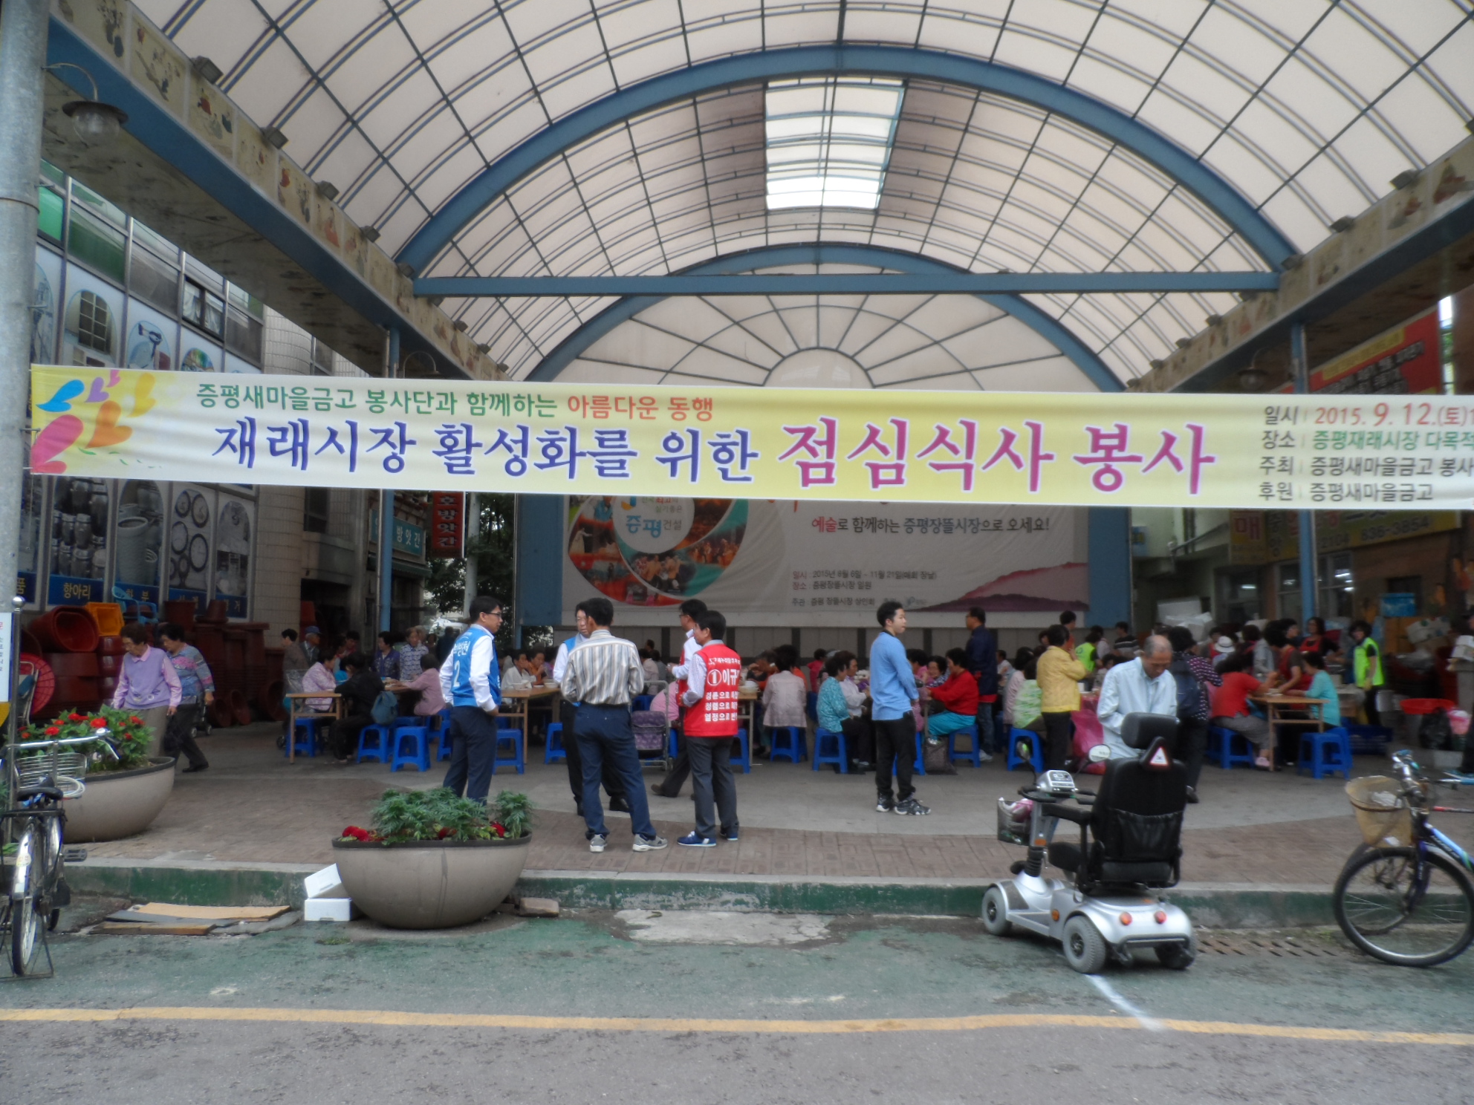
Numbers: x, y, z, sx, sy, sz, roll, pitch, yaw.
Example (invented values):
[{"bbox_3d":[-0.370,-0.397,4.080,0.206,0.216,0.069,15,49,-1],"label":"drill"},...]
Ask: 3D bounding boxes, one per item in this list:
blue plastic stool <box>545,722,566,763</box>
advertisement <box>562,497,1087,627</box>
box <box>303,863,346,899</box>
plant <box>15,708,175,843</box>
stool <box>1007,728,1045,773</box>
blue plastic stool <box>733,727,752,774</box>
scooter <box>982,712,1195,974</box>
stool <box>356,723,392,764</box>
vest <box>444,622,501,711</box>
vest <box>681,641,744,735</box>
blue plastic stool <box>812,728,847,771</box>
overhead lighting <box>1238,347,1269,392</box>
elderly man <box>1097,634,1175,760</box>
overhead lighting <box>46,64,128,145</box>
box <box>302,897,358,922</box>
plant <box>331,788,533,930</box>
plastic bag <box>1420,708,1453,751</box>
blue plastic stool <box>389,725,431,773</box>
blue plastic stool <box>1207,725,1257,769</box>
[{"bbox_3d":[-1.894,2.046,11.118,0.350,0.455,0.350,1,-5,-6],"label":"blue plastic stool"},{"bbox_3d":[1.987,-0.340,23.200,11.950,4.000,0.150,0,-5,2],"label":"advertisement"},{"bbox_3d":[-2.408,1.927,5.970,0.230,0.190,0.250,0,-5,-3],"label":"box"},{"bbox_3d":[-4.479,1.567,7.320,0.550,0.920,1.120,0,-5,-3],"label":"plant"},{"bbox_3d":[2.948,1.992,10.438,0.350,0.455,0.350,-1,-5,18],"label":"stool"},{"bbox_3d":[-0.051,1.974,10.298,0.350,0.455,0.350,0,-5,3],"label":"blue plastic stool"},{"bbox_3d":[1.847,1.480,5.494,0.600,1.250,1.150,1,-5,-13],"label":"scooter"},{"bbox_3d":[-3.992,2.071,11.268,0.350,0.455,0.350,1,-5,-12],"label":"stool"},{"bbox_3d":[-1.785,0.779,6.950,0.300,0.570,0.450,3,-5,-31],"label":"vest"},{"bbox_3d":[-0.178,0.959,7.182,0.470,0.680,0.310,5,-7,-43],"label":"vest"},{"bbox_3d":[1.013,2.124,11.109,0.370,0.455,0.370,0,-5,3],"label":"blue plastic stool"},{"bbox_3d":[7.919,-2.786,15.600,0.520,0.690,0.440,0,-5,2],"label":"overhead lighting"},{"bbox_3d":[2.469,1.238,6.383,0.500,1.450,0.430,1,-5,-7],"label":"elderly man"},{"bbox_3d":[-5.048,-3.489,7.950,0.580,0.680,0.440,0,-5,2],"label":"overhead lighting"},{"bbox_3d":[-2.352,2.067,5.995,0.270,0.130,0.220,0,-5,0],"label":"box"},{"bbox_3d":[-1.679,1.699,5.734,1.070,0.760,0.520,1,-5,-6],"label":"plant"},{"bbox_3d":[8.077,2.041,11.800,0.390,0.470,0.360,0,-5,0],"label":"plastic bag"},{"bbox_3d":[-3.514,2.103,10.982,0.370,0.455,0.370,1,-5,-9],"label":"blue plastic stool"},{"bbox_3d":[5.264,2.049,10.868,0.350,0.455,0.350,0,-5,2],"label":"blue plastic stool"}]

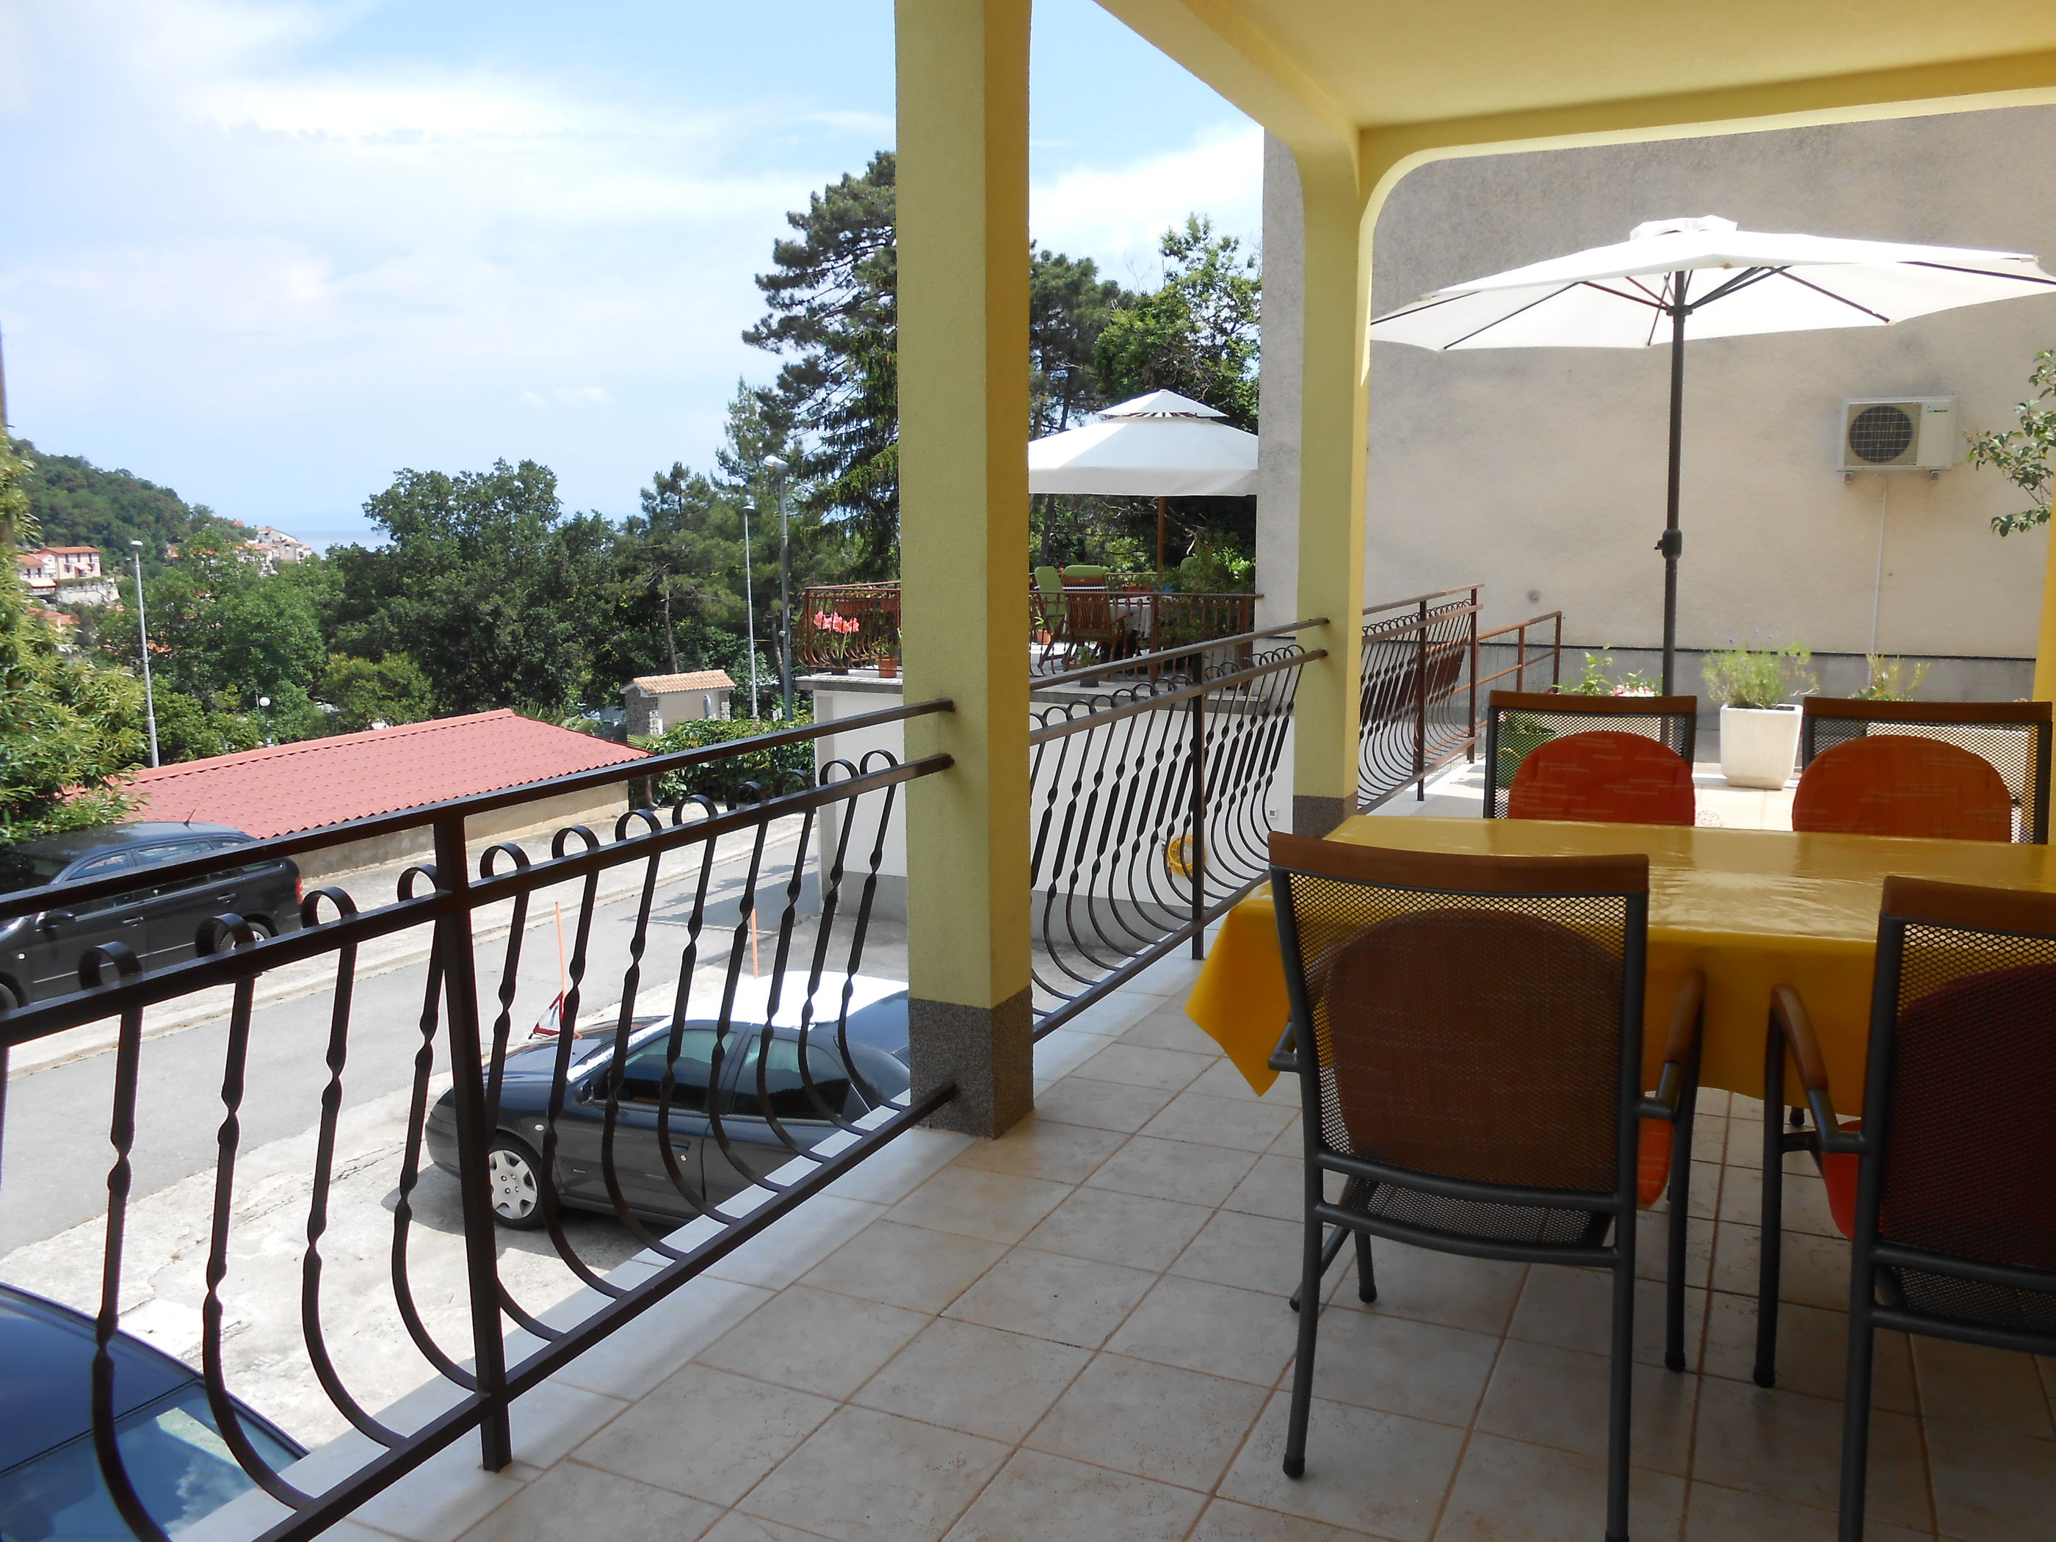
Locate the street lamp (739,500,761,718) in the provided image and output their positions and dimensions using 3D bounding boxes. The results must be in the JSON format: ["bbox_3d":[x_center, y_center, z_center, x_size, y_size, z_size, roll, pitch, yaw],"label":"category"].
[{"bbox_3d":[-8.041,-4.611,44.815,0.280,6.500,0.650,-3,9,-17],"label":"street lamp"}]

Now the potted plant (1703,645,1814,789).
[{"bbox_3d":[3.936,-0.308,8.270,0.520,0.750,0.480,4,10,25],"label":"potted plant"}]

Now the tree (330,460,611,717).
[{"bbox_3d":[-18.289,-5.493,50.746,8.300,9.200,8.000,0,9,0],"label":"tree"}]

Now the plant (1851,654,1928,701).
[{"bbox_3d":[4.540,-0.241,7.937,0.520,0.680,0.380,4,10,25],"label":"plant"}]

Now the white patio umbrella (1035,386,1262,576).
[{"bbox_3d":[1.433,-2.619,16.697,3.900,3.050,3.900,4,10,25],"label":"white patio umbrella"}]

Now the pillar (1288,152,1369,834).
[{"bbox_3d":[1.262,-1.027,6.362,0.235,2.850,0.210,4,10,25],"label":"pillar"}]

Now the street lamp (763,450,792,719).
[{"bbox_3d":[-5.361,-3.893,33.798,0.650,6.200,0.250,-2,9,-12],"label":"street lamp"}]

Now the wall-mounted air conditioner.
[{"bbox_3d":[7.129,-2.750,12.675,0.790,0.565,0.290,4,10,25],"label":"wall-mounted air conditioner"}]

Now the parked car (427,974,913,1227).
[{"bbox_3d":[-1.768,2.059,9.849,4.150,1.410,1.720,2,9,19],"label":"parked car"}]

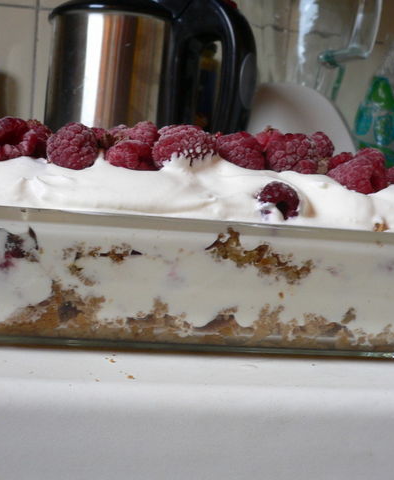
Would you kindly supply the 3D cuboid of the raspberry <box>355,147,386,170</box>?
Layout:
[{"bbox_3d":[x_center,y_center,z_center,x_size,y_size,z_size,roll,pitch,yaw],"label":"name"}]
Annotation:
[{"bbox_3d":[0.085,-0.038,0.318,0.020,0.020,0.021,3,1,-6],"label":"raspberry"}]

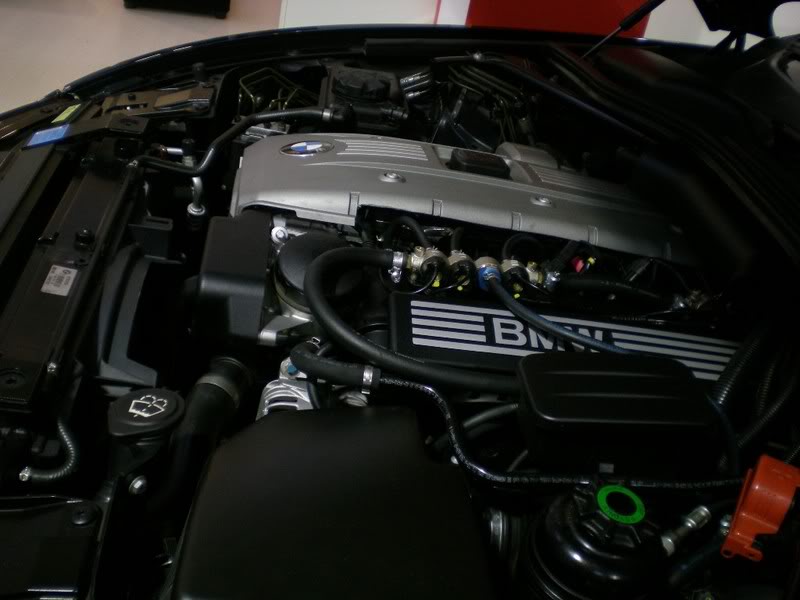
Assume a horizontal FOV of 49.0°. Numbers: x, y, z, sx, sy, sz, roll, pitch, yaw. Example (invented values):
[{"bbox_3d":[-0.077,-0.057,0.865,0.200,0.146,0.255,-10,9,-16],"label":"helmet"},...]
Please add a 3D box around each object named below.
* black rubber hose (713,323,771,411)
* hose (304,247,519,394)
[{"bbox_3d":[0.366,0.070,0.943,0.015,0.015,0.127,6,40,42],"label":"black rubber hose"},{"bbox_3d":[0.013,0.013,0.880,0.216,0.088,0.154,5,25,-15],"label":"hose"}]

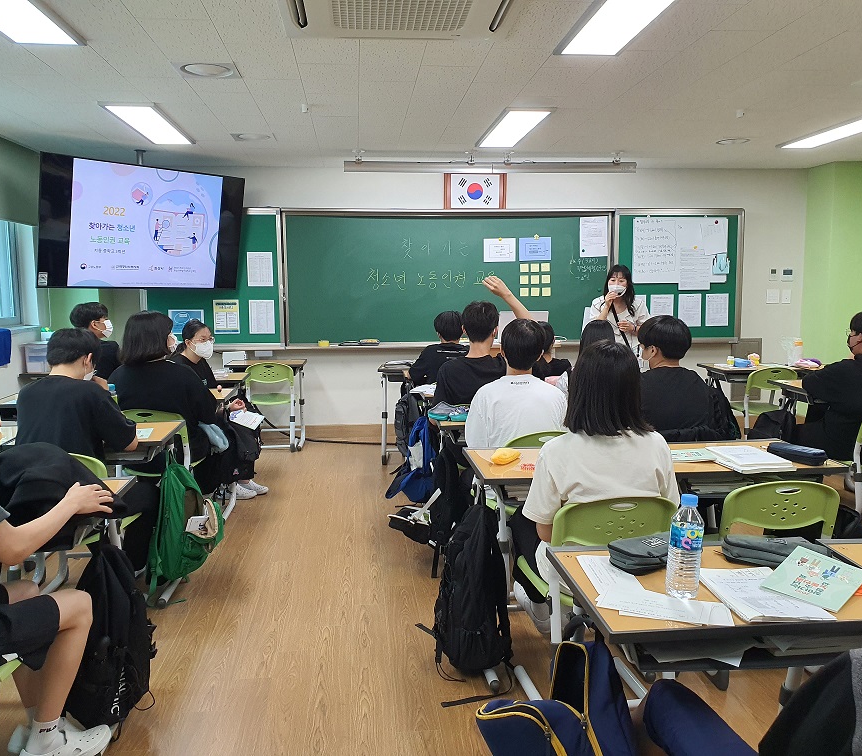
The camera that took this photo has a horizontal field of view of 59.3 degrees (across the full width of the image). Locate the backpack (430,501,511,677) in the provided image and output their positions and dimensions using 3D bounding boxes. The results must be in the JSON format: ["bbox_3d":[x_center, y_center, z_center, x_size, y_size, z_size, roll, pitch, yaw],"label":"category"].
[{"bbox_3d":[0.152,0.750,2.781,0.260,0.585,0.300,-2,7,-13],"label":"backpack"}]

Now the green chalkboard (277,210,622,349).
[{"bbox_3d":[0.184,-0.876,6.702,2.948,1.200,0.080,-1,7,-5],"label":"green chalkboard"}]

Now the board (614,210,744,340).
[{"bbox_3d":[2.272,-0.924,6.907,1.210,1.212,0.060,-1,7,-5],"label":"board"}]

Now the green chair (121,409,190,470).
[{"bbox_3d":[-1.484,0.536,4.122,0.440,0.790,0.500,0,7,0],"label":"green chair"}]

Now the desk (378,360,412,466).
[{"bbox_3d":[-0.112,0.271,5.934,0.610,0.725,0.460,-1,7,-5],"label":"desk"}]

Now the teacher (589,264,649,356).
[{"bbox_3d":[1.567,-0.159,6.349,0.500,1.560,0.340,1,7,11],"label":"teacher"}]

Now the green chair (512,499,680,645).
[{"bbox_3d":[0.474,0.670,2.346,0.390,0.740,0.480,-2,7,-11],"label":"green chair"}]

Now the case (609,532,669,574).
[{"bbox_3d":[0.486,0.371,1.621,0.200,0.048,0.100,-4,7,-27],"label":"case"}]

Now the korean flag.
[{"bbox_3d":[0.394,-1.680,6.787,0.460,0.310,0.030,-1,7,-5],"label":"korean flag"}]

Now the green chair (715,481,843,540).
[{"bbox_3d":[1.032,0.649,2.498,0.390,0.740,0.480,-1,7,-2],"label":"green chair"}]

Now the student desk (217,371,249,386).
[{"bbox_3d":[-1.687,0.371,5.570,0.690,0.755,0.490,-1,7,-5],"label":"student desk"}]

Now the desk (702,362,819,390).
[{"bbox_3d":[2.568,0.279,6.031,0.720,0.755,0.490,-1,7,-5],"label":"desk"}]

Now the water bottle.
[{"bbox_3d":[0.487,0.315,1.442,0.066,0.200,0.066,-1,7,-5],"label":"water bottle"}]

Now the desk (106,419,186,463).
[{"bbox_3d":[-1.377,0.590,3.216,0.610,0.725,0.460,-1,7,-5],"label":"desk"}]

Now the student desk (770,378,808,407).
[{"bbox_3d":[2.646,0.414,4.972,0.690,0.755,0.490,-1,7,-5],"label":"student desk"}]

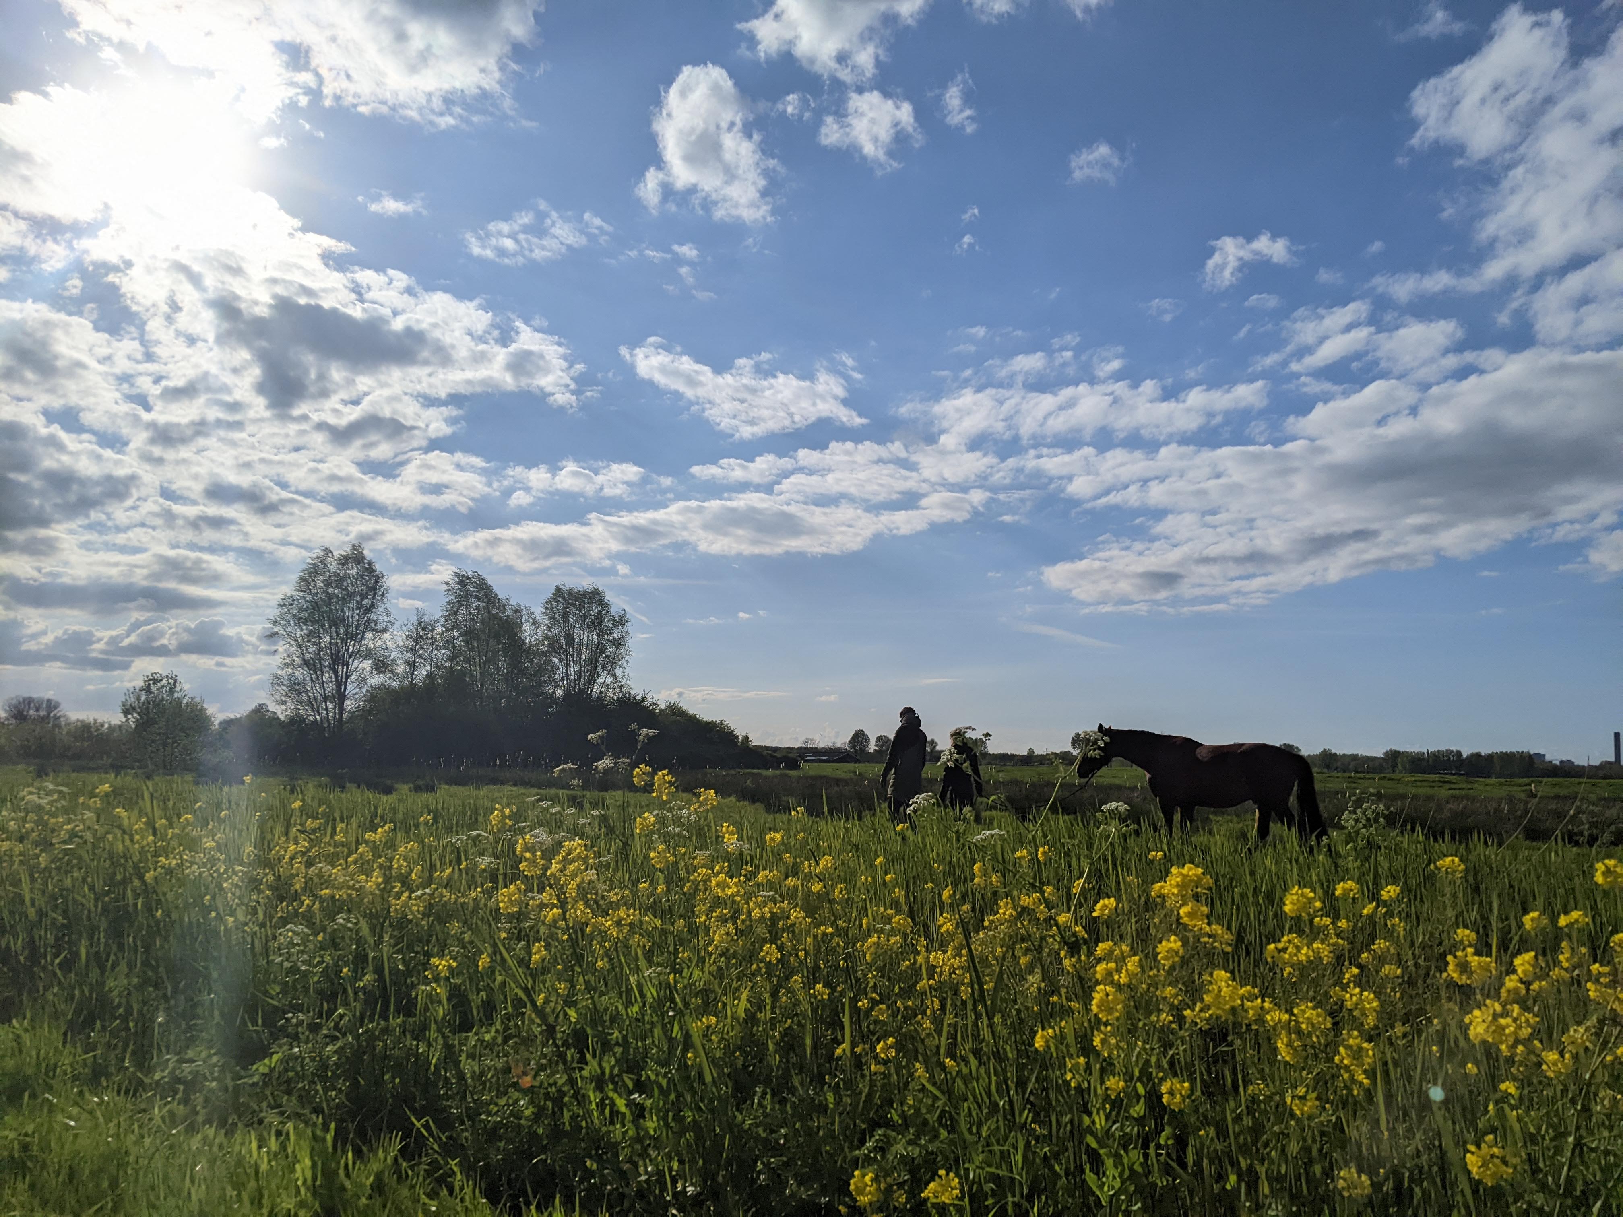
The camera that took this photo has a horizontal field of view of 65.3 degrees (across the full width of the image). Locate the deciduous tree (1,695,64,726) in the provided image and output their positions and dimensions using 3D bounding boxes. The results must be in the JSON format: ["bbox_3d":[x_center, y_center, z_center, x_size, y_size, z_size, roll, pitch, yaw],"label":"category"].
[{"bbox_3d":[-92.320,13.970,150.000,7.510,7.360,7.140,5,-8,-31],"label":"deciduous tree"}]

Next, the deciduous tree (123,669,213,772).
[{"bbox_3d":[-28.520,4.940,56.000,4.040,4.320,3.840,4,-8,-27],"label":"deciduous tree"}]

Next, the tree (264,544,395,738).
[{"bbox_3d":[-23.600,2.140,62.000,5.840,10.680,5.550,3,-7,-21],"label":"tree"}]

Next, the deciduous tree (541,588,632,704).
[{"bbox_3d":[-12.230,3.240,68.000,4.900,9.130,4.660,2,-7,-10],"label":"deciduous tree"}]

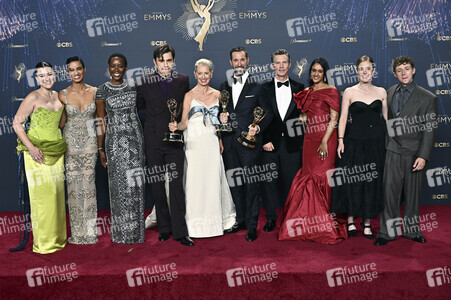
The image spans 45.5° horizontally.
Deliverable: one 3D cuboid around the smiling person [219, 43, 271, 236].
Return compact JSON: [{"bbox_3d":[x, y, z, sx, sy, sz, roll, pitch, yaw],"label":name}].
[{"bbox_3d":[0.183,-0.071,5.171,0.540,1.817,0.480,1,8,16],"label":"smiling person"}]

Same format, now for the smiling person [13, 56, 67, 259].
[{"bbox_3d":[-1.666,0.065,4.861,0.480,1.687,0.420,-3,8,-18],"label":"smiling person"}]

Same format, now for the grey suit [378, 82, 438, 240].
[{"bbox_3d":[1.692,0.103,4.976,0.520,1.443,0.360,2,8,23],"label":"grey suit"}]

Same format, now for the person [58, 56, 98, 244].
[{"bbox_3d":[-1.399,0.010,5.104,0.410,1.769,0.340,-2,8,-8],"label":"person"}]

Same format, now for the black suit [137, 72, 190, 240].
[{"bbox_3d":[-0.587,0.055,5.094,0.520,1.572,0.340,-2,8,-8],"label":"black suit"}]

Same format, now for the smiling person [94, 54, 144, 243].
[{"bbox_3d":[-0.998,-0.006,5.095,0.480,1.789,0.340,-2,8,-8],"label":"smiling person"}]

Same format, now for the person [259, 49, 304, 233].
[{"bbox_3d":[0.566,-0.095,5.390,0.500,1.796,0.360,0,7,6],"label":"person"}]

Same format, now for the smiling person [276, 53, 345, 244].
[{"bbox_3d":[0.825,-0.011,5.107,0.580,1.693,0.500,2,8,19],"label":"smiling person"}]

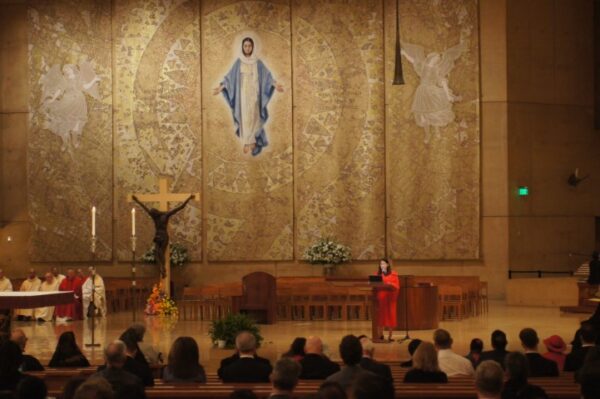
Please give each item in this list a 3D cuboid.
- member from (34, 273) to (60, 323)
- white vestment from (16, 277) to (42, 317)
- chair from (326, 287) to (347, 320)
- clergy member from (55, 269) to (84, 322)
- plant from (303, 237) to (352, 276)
[{"bbox_3d":[-6.817,2.643,47.300,0.620,1.310,0.800,-1,-2,16],"label":"member"},{"bbox_3d":[-7.333,2.643,47.400,0.660,1.070,0.720,-1,-2,18],"label":"white vestment"},{"bbox_3d":[0.985,2.765,46.400,0.470,0.890,0.520,-1,-2,13],"label":"chair"},{"bbox_3d":[-5.893,2.454,44.700,0.630,1.340,0.750,-1,-1,12],"label":"clergy member"},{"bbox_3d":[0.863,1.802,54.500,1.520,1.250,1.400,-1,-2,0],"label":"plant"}]

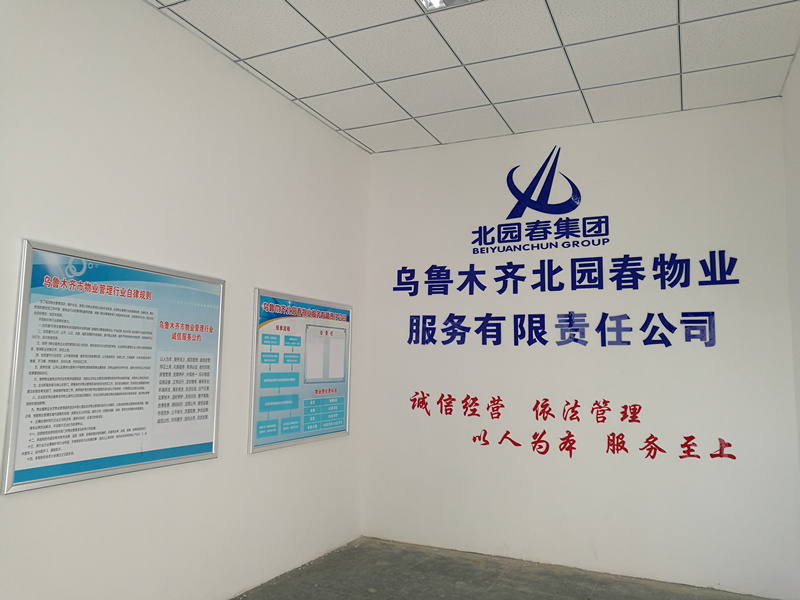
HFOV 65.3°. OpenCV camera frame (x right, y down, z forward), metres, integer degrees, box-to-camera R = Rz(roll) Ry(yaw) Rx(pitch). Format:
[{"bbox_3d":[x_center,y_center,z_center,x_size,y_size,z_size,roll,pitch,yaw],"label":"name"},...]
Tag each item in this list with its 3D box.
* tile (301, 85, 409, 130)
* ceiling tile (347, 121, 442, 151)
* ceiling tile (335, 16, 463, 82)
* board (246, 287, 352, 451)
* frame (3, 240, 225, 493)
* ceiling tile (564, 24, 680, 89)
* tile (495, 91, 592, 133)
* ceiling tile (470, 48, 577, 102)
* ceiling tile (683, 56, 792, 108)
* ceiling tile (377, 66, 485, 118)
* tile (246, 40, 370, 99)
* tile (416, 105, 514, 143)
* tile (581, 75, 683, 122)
[{"bbox_3d":[-0.299,-1.371,4.450,0.594,0.018,0.594,-2,-7,25],"label":"tile"},{"bbox_3d":[-0.049,-1.306,4.985,0.594,0.018,0.584,-2,-7,25],"label":"ceiling tile"},{"bbox_3d":[-0.008,-1.454,3.657,0.594,0.018,0.594,-2,-7,25],"label":"ceiling tile"},{"bbox_3d":[-0.647,0.493,4.375,0.025,1.005,1.205,-2,-7,25],"label":"board"},{"bbox_3d":[-1.278,0.323,3.025,0.030,1.003,1.215,-2,-7,25],"label":"frame"},{"bbox_3d":[1.332,-1.418,3.691,0.600,0.020,0.600,-2,-7,25],"label":"ceiling tile"},{"bbox_3d":[1.038,-1.335,4.477,0.600,0.020,0.585,-2,-7,25],"label":"tile"},{"bbox_3d":[0.788,-1.401,3.943,0.600,0.020,0.600,-2,-7,25],"label":"ceiling tile"},{"bbox_3d":[2.123,-1.370,3.973,0.593,0.020,0.585,-2,-7,25],"label":"ceiling tile"},{"bbox_3d":[0.244,-1.383,4.196,0.600,0.020,0.600,-2,-7,25],"label":"ceiling tile"},{"bbox_3d":[-0.552,-1.435,3.909,0.594,0.018,0.594,-2,-7,25],"label":"tile"},{"bbox_3d":[0.495,-1.325,4.733,0.594,0.018,0.584,-2,-7,25],"label":"tile"},{"bbox_3d":[1.582,-1.353,4.224,0.600,0.020,0.585,-2,-7,25],"label":"tile"}]

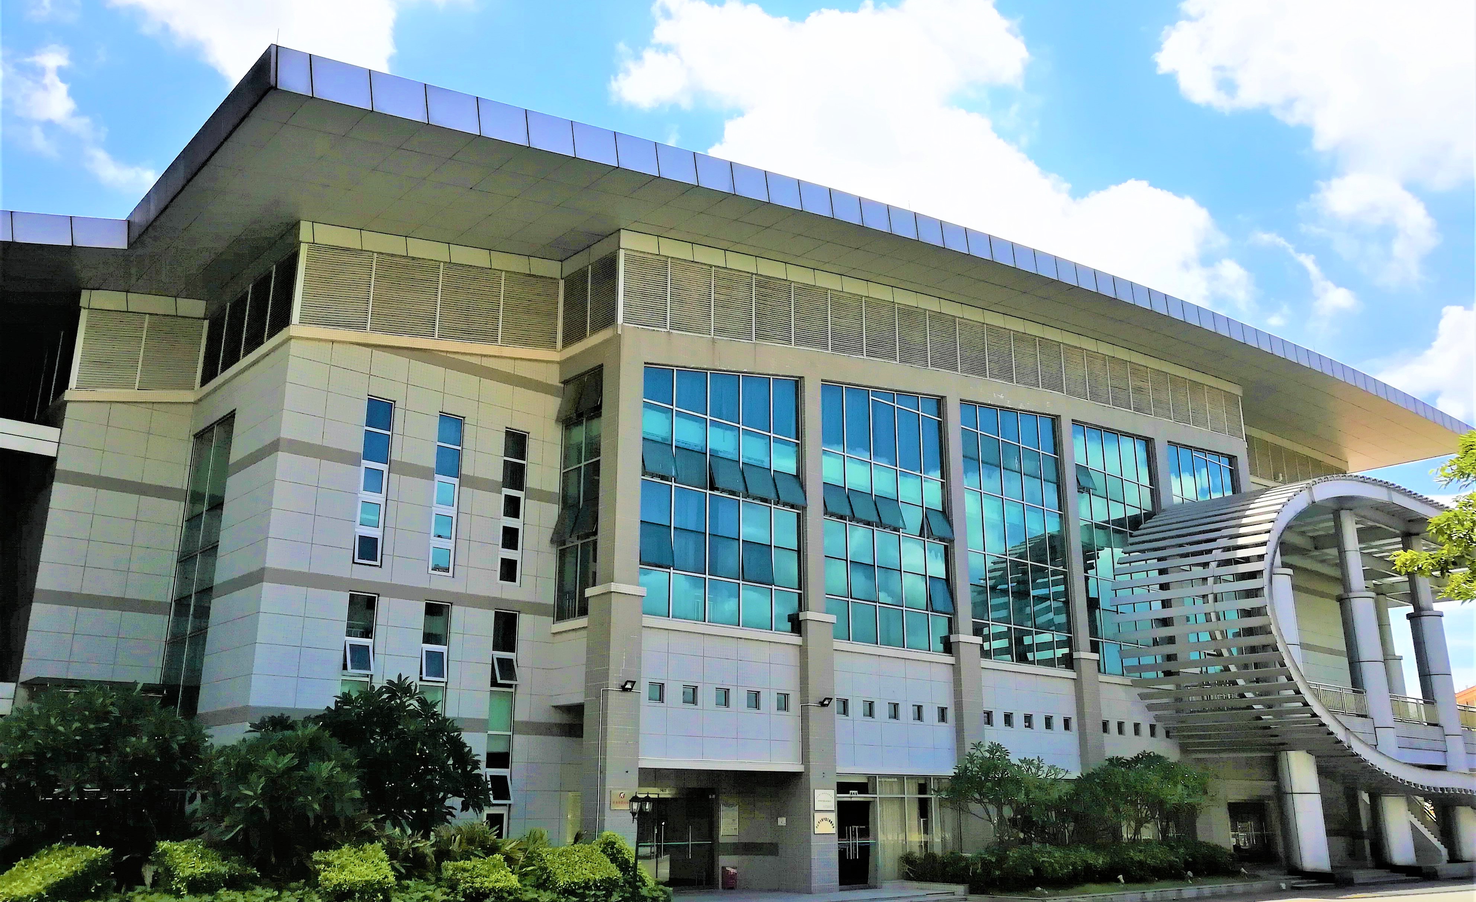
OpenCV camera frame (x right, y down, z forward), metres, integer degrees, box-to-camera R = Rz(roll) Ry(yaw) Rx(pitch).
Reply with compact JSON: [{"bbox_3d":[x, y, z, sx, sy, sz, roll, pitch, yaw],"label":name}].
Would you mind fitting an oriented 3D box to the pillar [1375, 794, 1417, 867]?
[{"bbox_3d":[24.331,14.081,42.865,1.200,2.510,1.200,14,-22,-39],"label":"pillar"}]

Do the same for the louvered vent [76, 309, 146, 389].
[{"bbox_3d":[-14.838,-2.380,27.306,1.326,2.020,0.143,15,-22,-40],"label":"louvered vent"}]

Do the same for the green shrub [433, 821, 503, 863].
[{"bbox_3d":[-5.333,8.023,22.705,1.400,1.400,1.300,14,-22,-40],"label":"green shrub"}]

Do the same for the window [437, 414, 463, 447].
[{"bbox_3d":[-6.618,-0.453,26.465,0.581,0.704,0.082,15,-22,-40],"label":"window"}]

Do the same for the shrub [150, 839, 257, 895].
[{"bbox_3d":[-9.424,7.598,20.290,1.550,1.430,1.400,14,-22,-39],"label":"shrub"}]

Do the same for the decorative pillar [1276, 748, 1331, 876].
[{"bbox_3d":[17.423,11.005,35.615,1.080,3.720,1.080,14,-22,-40],"label":"decorative pillar"}]

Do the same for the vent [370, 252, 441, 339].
[{"bbox_3d":[-7.663,-3.533,26.398,1.612,2.020,0.143,15,-22,-40],"label":"vent"}]

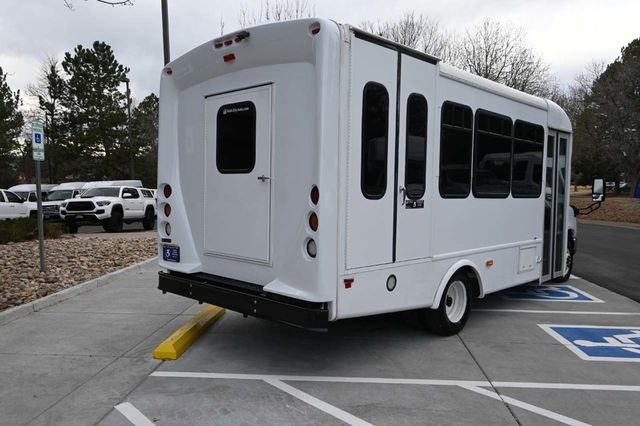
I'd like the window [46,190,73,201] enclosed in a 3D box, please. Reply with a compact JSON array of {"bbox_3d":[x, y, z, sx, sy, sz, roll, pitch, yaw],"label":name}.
[{"bbox_3d":[-14.700,-0.990,29.200,1.550,0.620,0.400,1,3,1],"label":"window"}]

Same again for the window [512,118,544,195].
[{"bbox_3d":[2.587,-0.647,6.406,0.060,0.920,0.940,4,4,43],"label":"window"}]

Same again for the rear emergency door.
[{"bbox_3d":[-0.735,-0.324,4.518,0.930,1.470,0.070,4,4,43],"label":"rear emergency door"}]

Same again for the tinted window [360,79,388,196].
[{"bbox_3d":[0.436,-0.565,4.112,0.060,0.920,0.330,4,4,43],"label":"tinted window"}]

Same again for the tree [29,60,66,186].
[{"bbox_3d":[-22.400,-6.300,42.500,3.800,12.600,3.800,0,3,0],"label":"tree"}]

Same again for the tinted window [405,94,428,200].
[{"bbox_3d":[0.847,-0.574,4.551,0.060,0.920,0.330,4,4,43],"label":"tinted window"}]

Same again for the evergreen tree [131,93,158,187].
[{"bbox_3d":[-15.000,-5.400,46.000,4.000,10.600,4.000,0,3,0],"label":"evergreen tree"}]

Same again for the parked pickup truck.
[{"bbox_3d":[-8.350,-0.200,20.800,1.950,1.830,5.450,-1,2,1],"label":"parked pickup truck"}]

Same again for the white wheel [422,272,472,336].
[{"bbox_3d":[1.316,0.912,5.361,0.240,0.740,0.740,4,4,43],"label":"white wheel"}]

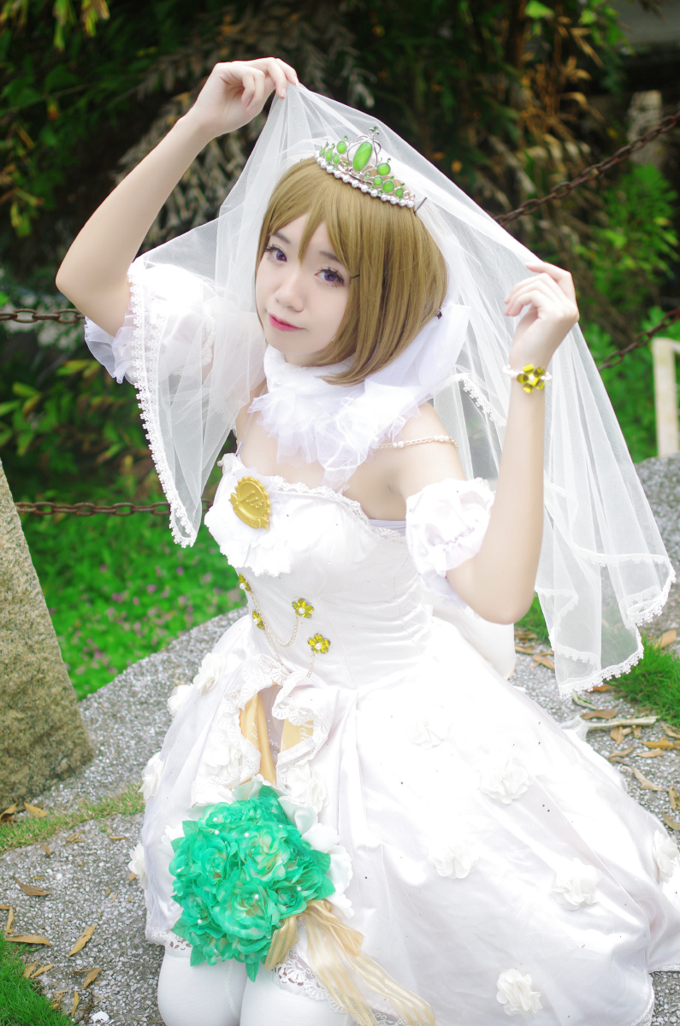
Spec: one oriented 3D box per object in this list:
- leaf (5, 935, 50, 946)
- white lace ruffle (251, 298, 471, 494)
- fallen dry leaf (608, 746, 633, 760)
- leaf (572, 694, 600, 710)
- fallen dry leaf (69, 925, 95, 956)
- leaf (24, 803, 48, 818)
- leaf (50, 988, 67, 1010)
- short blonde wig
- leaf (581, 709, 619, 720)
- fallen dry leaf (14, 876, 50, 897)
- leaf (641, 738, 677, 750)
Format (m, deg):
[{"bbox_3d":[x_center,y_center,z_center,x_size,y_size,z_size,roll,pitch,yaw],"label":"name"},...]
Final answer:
[{"bbox_3d":[-0.371,0.511,1.772,0.061,0.012,0.013,1,28,15],"label":"leaf"},{"bbox_3d":[0.020,-0.127,1.650,0.210,0.170,0.200,-2,27,1],"label":"white lace ruffle"},{"bbox_3d":[0.376,0.321,1.968,0.040,0.010,0.012,-18,28,-20],"label":"fallen dry leaf"},{"bbox_3d":[0.341,0.267,2.083,0.012,0.012,0.054,-21,30,-25],"label":"leaf"},{"bbox_3d":[-0.326,0.541,1.876,0.018,0.010,0.063,5,24,21],"label":"fallen dry leaf"},{"bbox_3d":[-0.443,0.434,2.157,0.047,0.012,0.020,12,27,34],"label":"leaf"},{"bbox_3d":[-0.336,0.582,1.772,0.018,0.014,0.032,6,24,22],"label":"leaf"},{"bbox_3d":[0.016,-0.282,1.720,0.200,0.260,0.230,22,18,33],"label":"short blonde wig"},{"bbox_3d":[0.408,0.316,2.313,0.058,0.012,0.020,-6,22,-5],"label":"leaf"},{"bbox_3d":[-0.392,0.471,1.857,0.066,0.012,0.015,13,33,34],"label":"fallen dry leaf"},{"bbox_3d":[0.479,0.349,2.221,0.049,0.012,0.020,6,24,23],"label":"leaf"}]

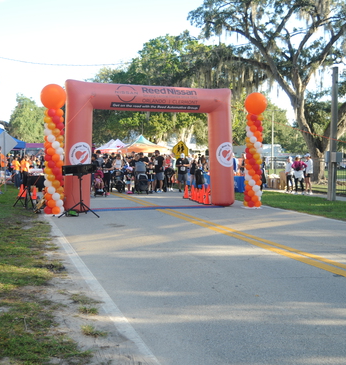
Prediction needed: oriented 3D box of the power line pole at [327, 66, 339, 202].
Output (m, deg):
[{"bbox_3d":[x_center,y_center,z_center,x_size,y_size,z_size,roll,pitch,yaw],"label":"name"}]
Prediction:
[{"bbox_3d":[5.648,-1.683,17.667,0.330,4.663,0.320,-1,3,-18],"label":"power line pole"}]

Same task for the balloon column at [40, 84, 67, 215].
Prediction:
[{"bbox_3d":[-3.192,-0.872,13.465,0.700,3.500,0.700,-1,3,-18],"label":"balloon column"}]

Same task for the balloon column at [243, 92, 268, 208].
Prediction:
[{"bbox_3d":[2.479,-0.975,15.390,0.700,3.520,0.700,0,3,0],"label":"balloon column"}]

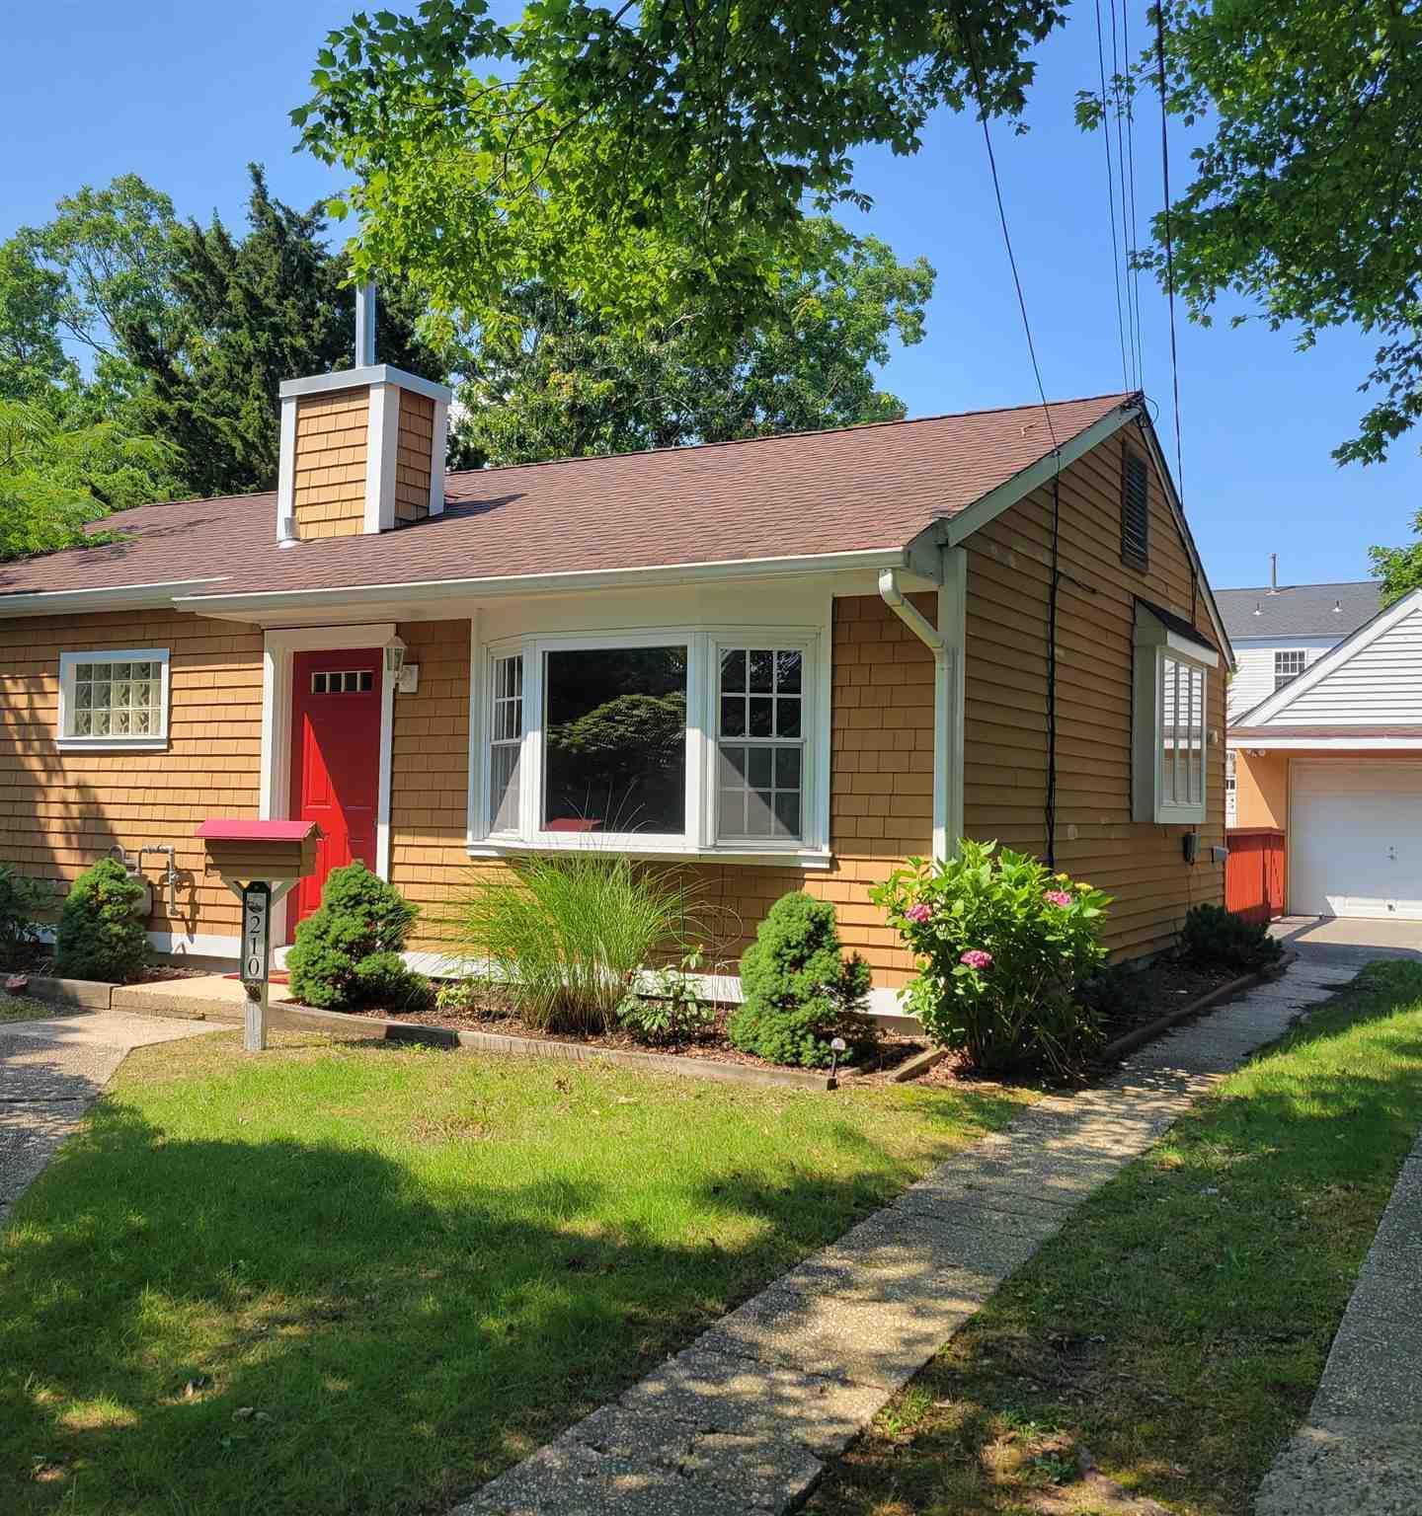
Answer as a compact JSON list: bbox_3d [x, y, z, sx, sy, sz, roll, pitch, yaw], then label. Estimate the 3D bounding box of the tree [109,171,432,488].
[{"bbox_3d":[-7.397,-4.057,26.000,5.800,12.100,5.800,0,-2,29],"label":"tree"}]

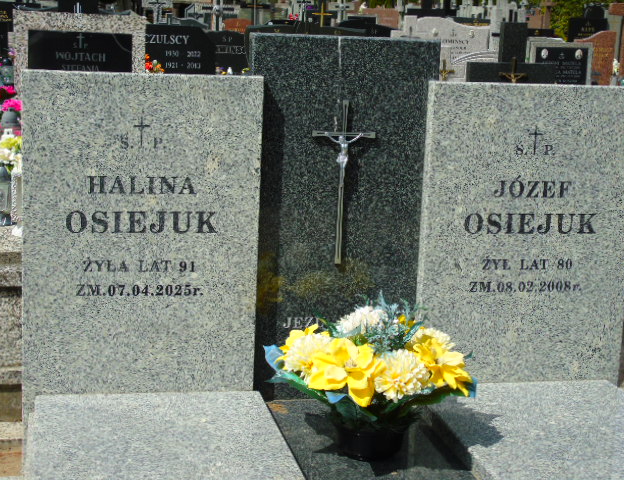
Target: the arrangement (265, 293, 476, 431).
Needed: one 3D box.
[{"bbox_3d":[0.135,0.272,2.536,0.479,0.297,0.418,0,11,-12],"label":"arrangement"}]

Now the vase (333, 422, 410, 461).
[{"bbox_3d":[0.134,0.433,2.579,0.157,0.083,0.157,0,11,-12],"label":"vase"}]

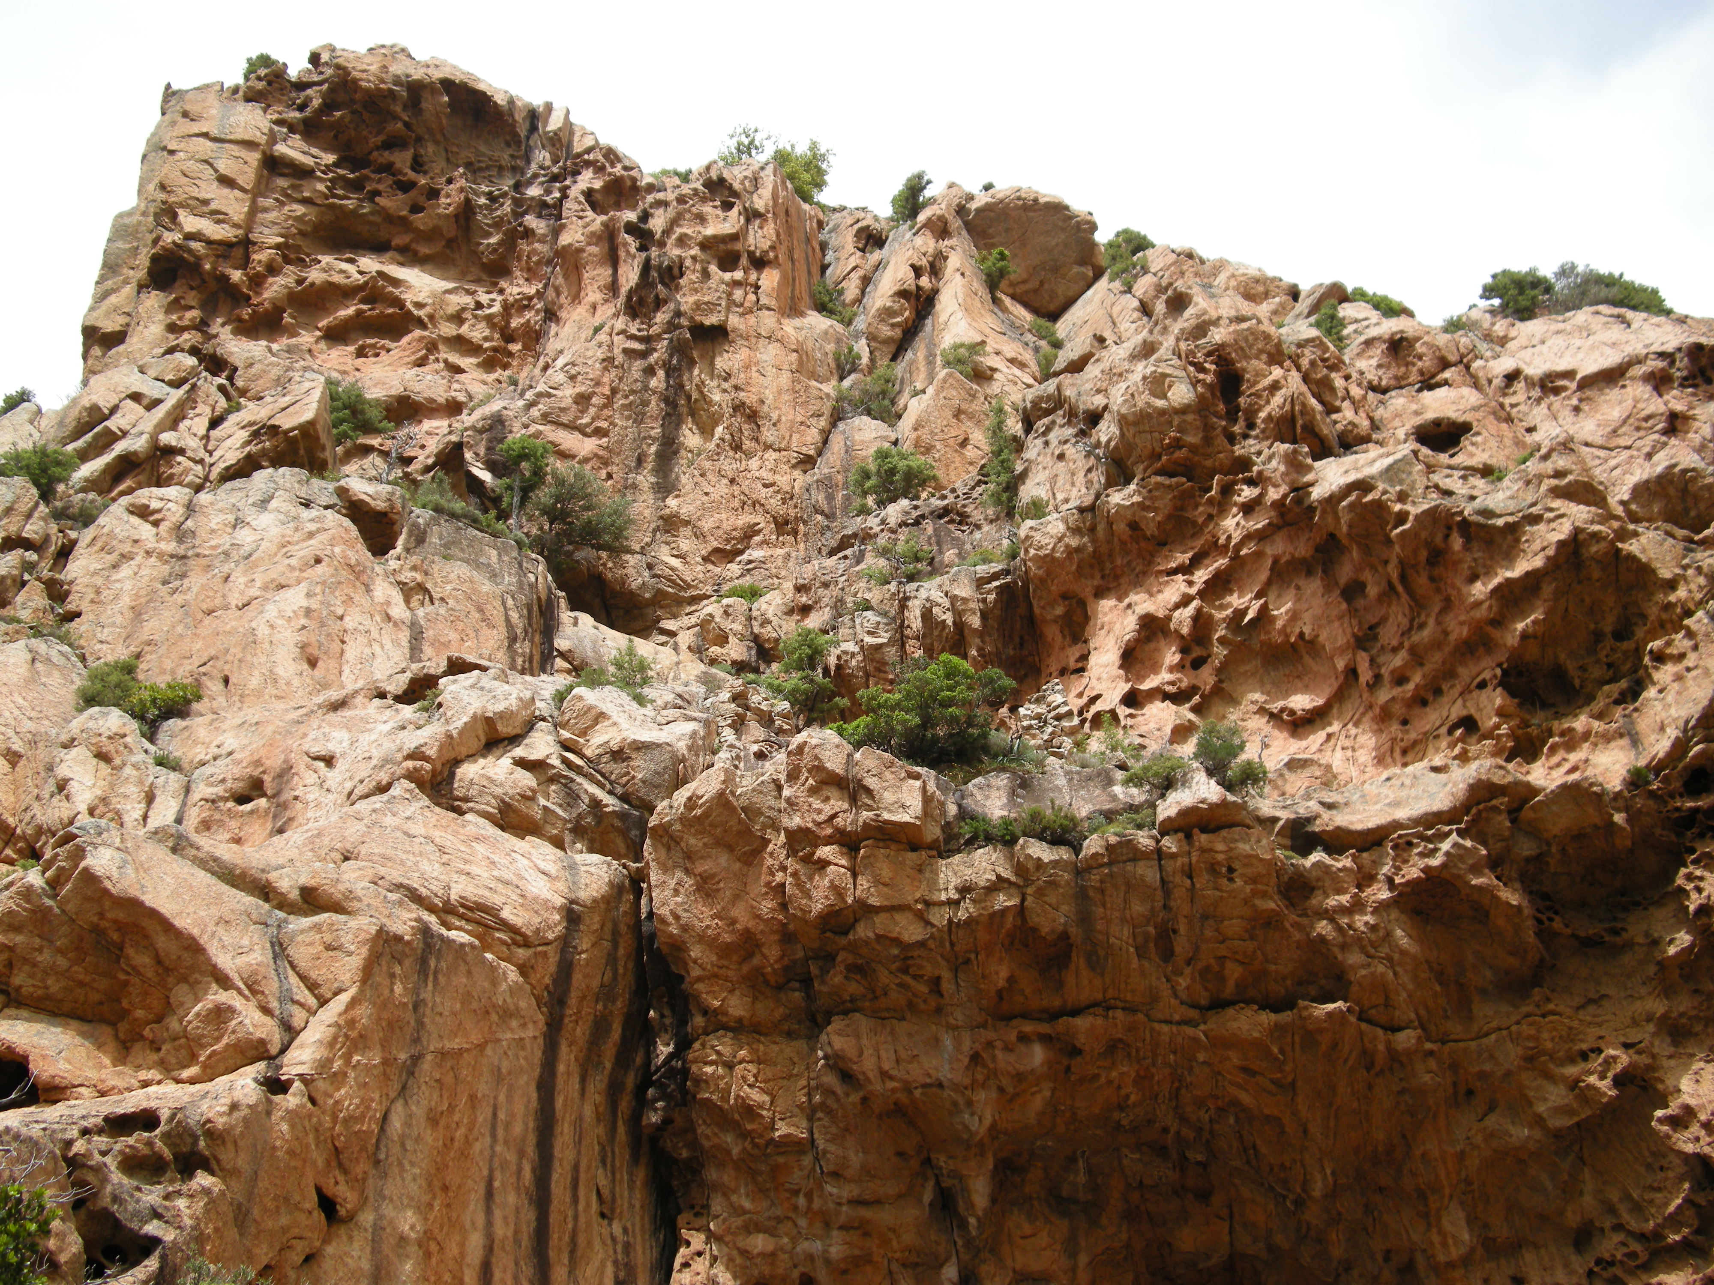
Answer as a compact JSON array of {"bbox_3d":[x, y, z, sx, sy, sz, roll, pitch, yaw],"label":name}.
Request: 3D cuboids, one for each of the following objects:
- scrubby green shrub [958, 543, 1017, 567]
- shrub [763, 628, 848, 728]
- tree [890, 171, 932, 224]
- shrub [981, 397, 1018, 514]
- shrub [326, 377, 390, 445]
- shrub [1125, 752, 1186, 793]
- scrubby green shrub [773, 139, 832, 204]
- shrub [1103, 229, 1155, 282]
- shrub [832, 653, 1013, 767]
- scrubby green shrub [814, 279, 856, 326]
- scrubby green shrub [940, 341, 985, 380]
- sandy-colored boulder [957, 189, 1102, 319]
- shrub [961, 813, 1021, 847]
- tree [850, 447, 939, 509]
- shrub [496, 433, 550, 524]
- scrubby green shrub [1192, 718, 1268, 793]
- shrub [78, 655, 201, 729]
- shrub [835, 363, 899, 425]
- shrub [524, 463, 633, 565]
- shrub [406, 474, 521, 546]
[{"bbox_3d":[2.637,-1.717,37.000,1.190,0.540,0.830,0,-27,0],"label":"scrubby green shrub"},{"bbox_3d":[-1.111,0.746,38.500,1.801,2.266,1.621,0,-22,0],"label":"shrub"},{"bbox_3d":[1.498,-12.151,50.000,1.130,1.460,1.020,0,-27,0],"label":"tree"},{"bbox_3d":[3.486,-4.555,45.000,0.888,3.221,0.888,0,-22,0],"label":"shrub"},{"bbox_3d":[-10.890,-5.043,40.000,1.460,1.310,1.320,0,-27,0],"label":"shrub"},{"bbox_3d":[5.868,2.552,36.000,1.237,0.724,1.051,0,-22,0],"label":"shrub"},{"bbox_3d":[-1.648,-14.090,55.000,1.809,2.121,1.628,0,-22,0],"label":"scrubby green shrub"},{"bbox_3d":[7.715,-11.003,52.000,1.482,1.563,1.334,0,-22,0],"label":"shrub"},{"bbox_3d":[1.379,1.366,37.000,3.705,2.163,2.964,0,-22,0],"label":"shrub"},{"bbox_3d":[-0.561,-8.633,46.500,1.090,1.100,0.980,0,-27,0],"label":"scrubby green shrub"},{"bbox_3d":[2.524,-6.786,44.000,1.090,0.780,0.930,0,-27,0],"label":"scrubby green shrub"},{"bbox_3d":[4.591,-10.386,48.500,3.760,2.950,3.190,0,-27,0],"label":"sandy-colored boulder"},{"bbox_3d":[2.229,3.165,30.500,1.000,0.560,0.750,0,-27,0],"label":"shrub"},{"bbox_3d":[0.865,-4.107,45.500,2.162,1.520,1.837,0,-22,0],"label":"tree"},{"bbox_3d":[-7.735,-3.774,42.500,1.336,2.273,1.269,0,-22,0],"label":"shrub"},{"bbox_3d":[6.502,1.988,32.000,1.330,1.190,1.130,0,-27,0],"label":"scrubby green shrub"},{"bbox_3d":[-10.969,0.767,28.000,1.940,0.900,1.360,0,-27,0],"label":"shrub"},{"bbox_3d":[0.269,-6.643,49.000,1.719,1.688,1.461,0,-22,0],"label":"shrub"},{"bbox_3d":[-6.537,-3.033,43.000,2.546,2.405,2.291,0,-22,0],"label":"shrub"},{"bbox_3d":[-7.723,-2.605,36.000,2.260,1.220,1.360,0,-27,0],"label":"shrub"}]

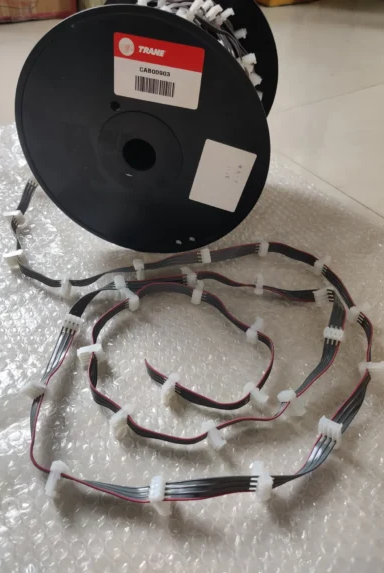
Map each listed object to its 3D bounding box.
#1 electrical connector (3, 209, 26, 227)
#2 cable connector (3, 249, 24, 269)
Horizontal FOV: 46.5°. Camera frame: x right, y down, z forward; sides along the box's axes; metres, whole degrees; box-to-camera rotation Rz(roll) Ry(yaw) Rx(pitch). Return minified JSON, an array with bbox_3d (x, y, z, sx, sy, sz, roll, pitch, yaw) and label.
[{"bbox_3d":[-0.216,-0.083,0.544,0.020,0.016,0.009,-10,45,-10],"label":"electrical connector"},{"bbox_3d":[-0.194,-0.029,0.487,0.020,0.016,0.009,-26,49,-24],"label":"cable connector"}]

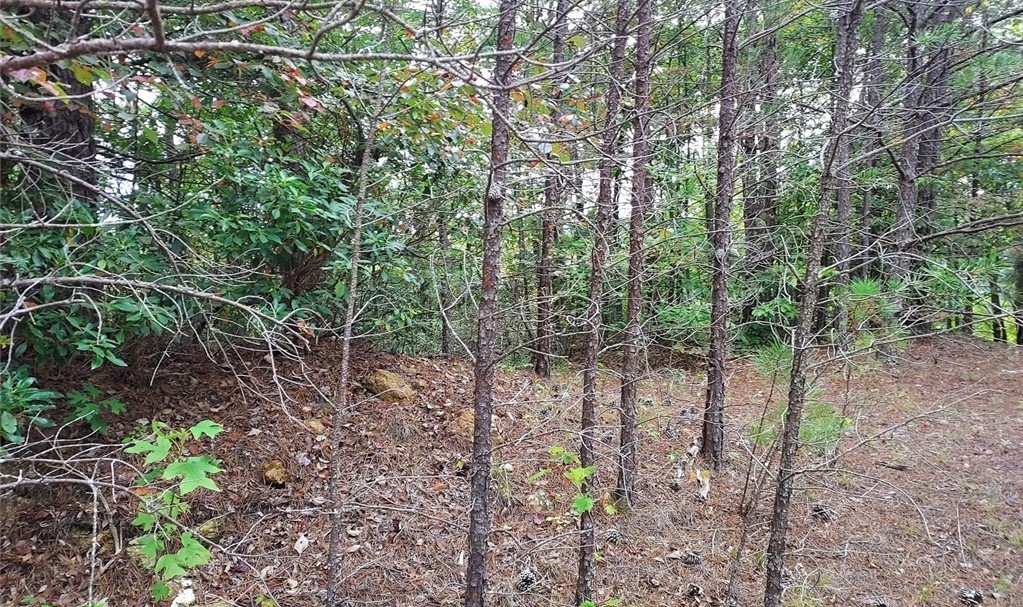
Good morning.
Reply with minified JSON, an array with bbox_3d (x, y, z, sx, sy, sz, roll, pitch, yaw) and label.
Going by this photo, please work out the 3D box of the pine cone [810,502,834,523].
[{"bbox_3d":[1.688,1.135,3.850,0.115,0.095,0.105,3,2,24],"label":"pine cone"}]

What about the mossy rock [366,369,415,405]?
[{"bbox_3d":[-1.015,0.691,5.900,0.420,0.270,0.330,3,2,14],"label":"mossy rock"}]

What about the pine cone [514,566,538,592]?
[{"bbox_3d":[0.062,1.148,2.950,0.095,0.095,0.095,2,2,1],"label":"pine cone"}]

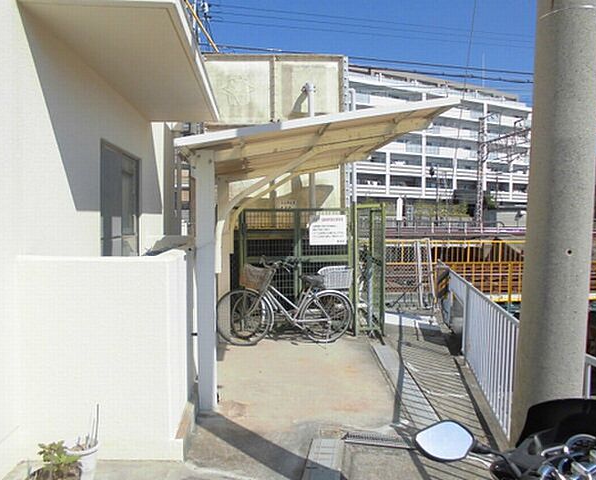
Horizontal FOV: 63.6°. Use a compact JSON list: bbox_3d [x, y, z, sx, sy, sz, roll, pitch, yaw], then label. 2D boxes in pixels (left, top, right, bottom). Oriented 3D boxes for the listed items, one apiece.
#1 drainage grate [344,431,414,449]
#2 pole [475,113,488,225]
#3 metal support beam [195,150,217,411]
[{"bbox_3d":[0.603,1.464,3.458,0.511,0.030,0.153,1,3,14],"label":"drainage grate"},{"bbox_3d":[14.036,-5.080,37.000,0.500,8.850,0.500,3,4,40],"label":"pole"},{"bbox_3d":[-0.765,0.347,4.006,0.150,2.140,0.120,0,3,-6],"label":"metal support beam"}]

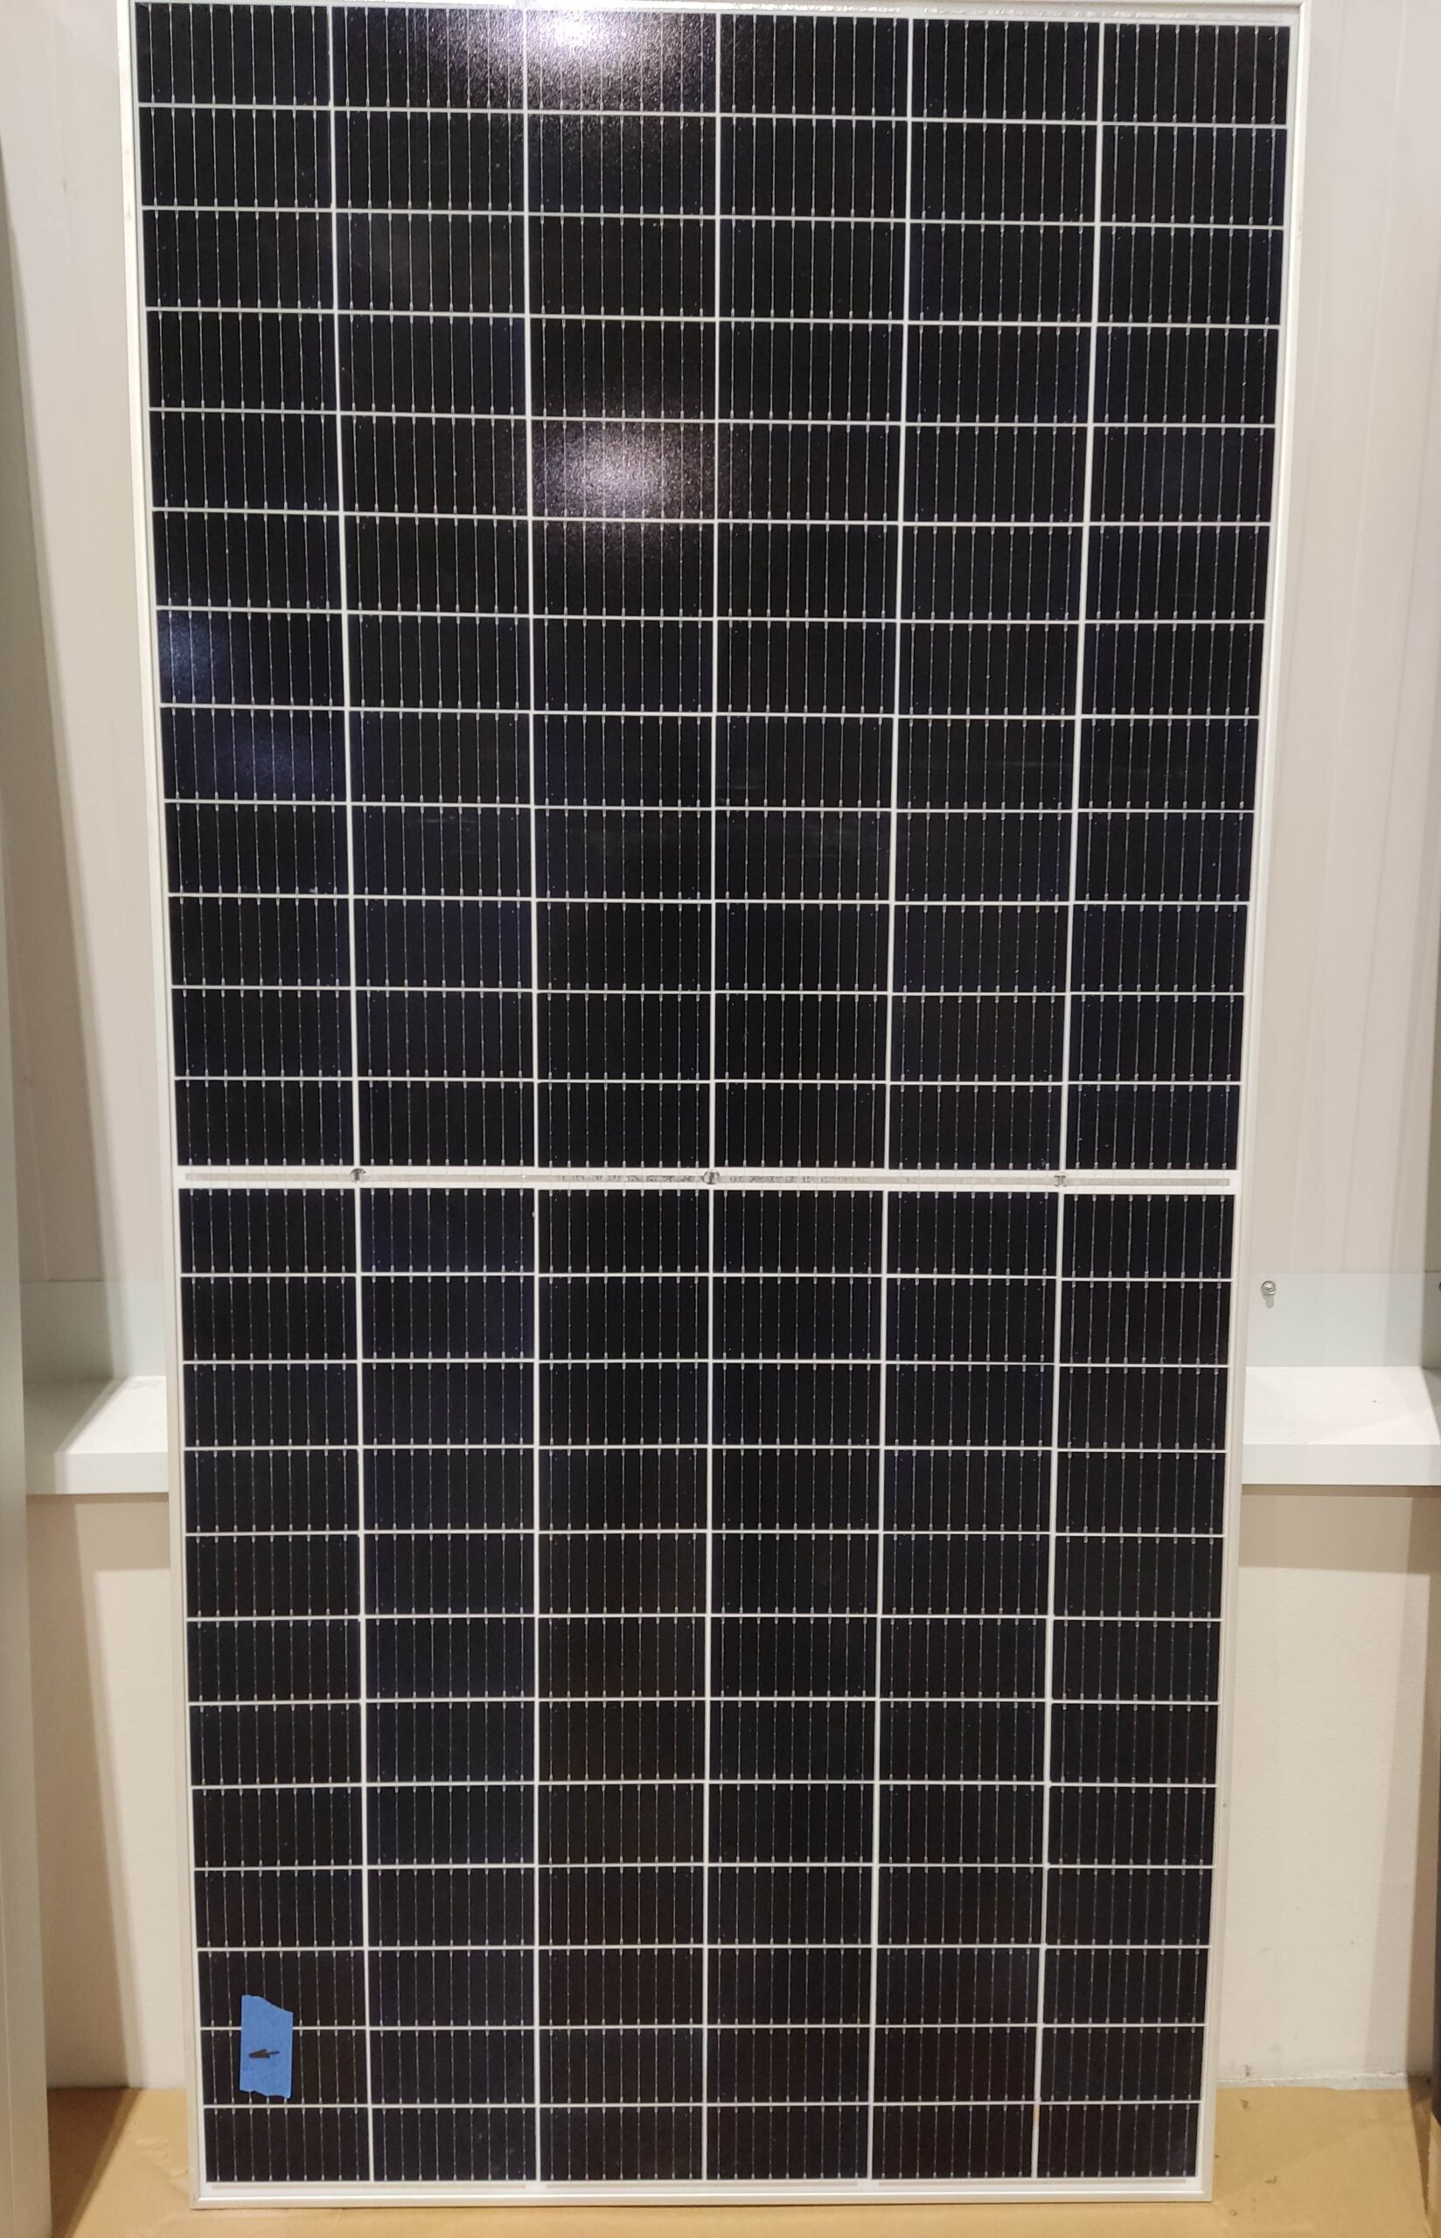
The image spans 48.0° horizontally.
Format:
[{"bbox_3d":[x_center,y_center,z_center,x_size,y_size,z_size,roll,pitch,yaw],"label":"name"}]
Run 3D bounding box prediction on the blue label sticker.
[{"bbox_3d":[-0.439,0.898,1.563,0.050,0.106,0.002,3,7,-1],"label":"blue label sticker"}]

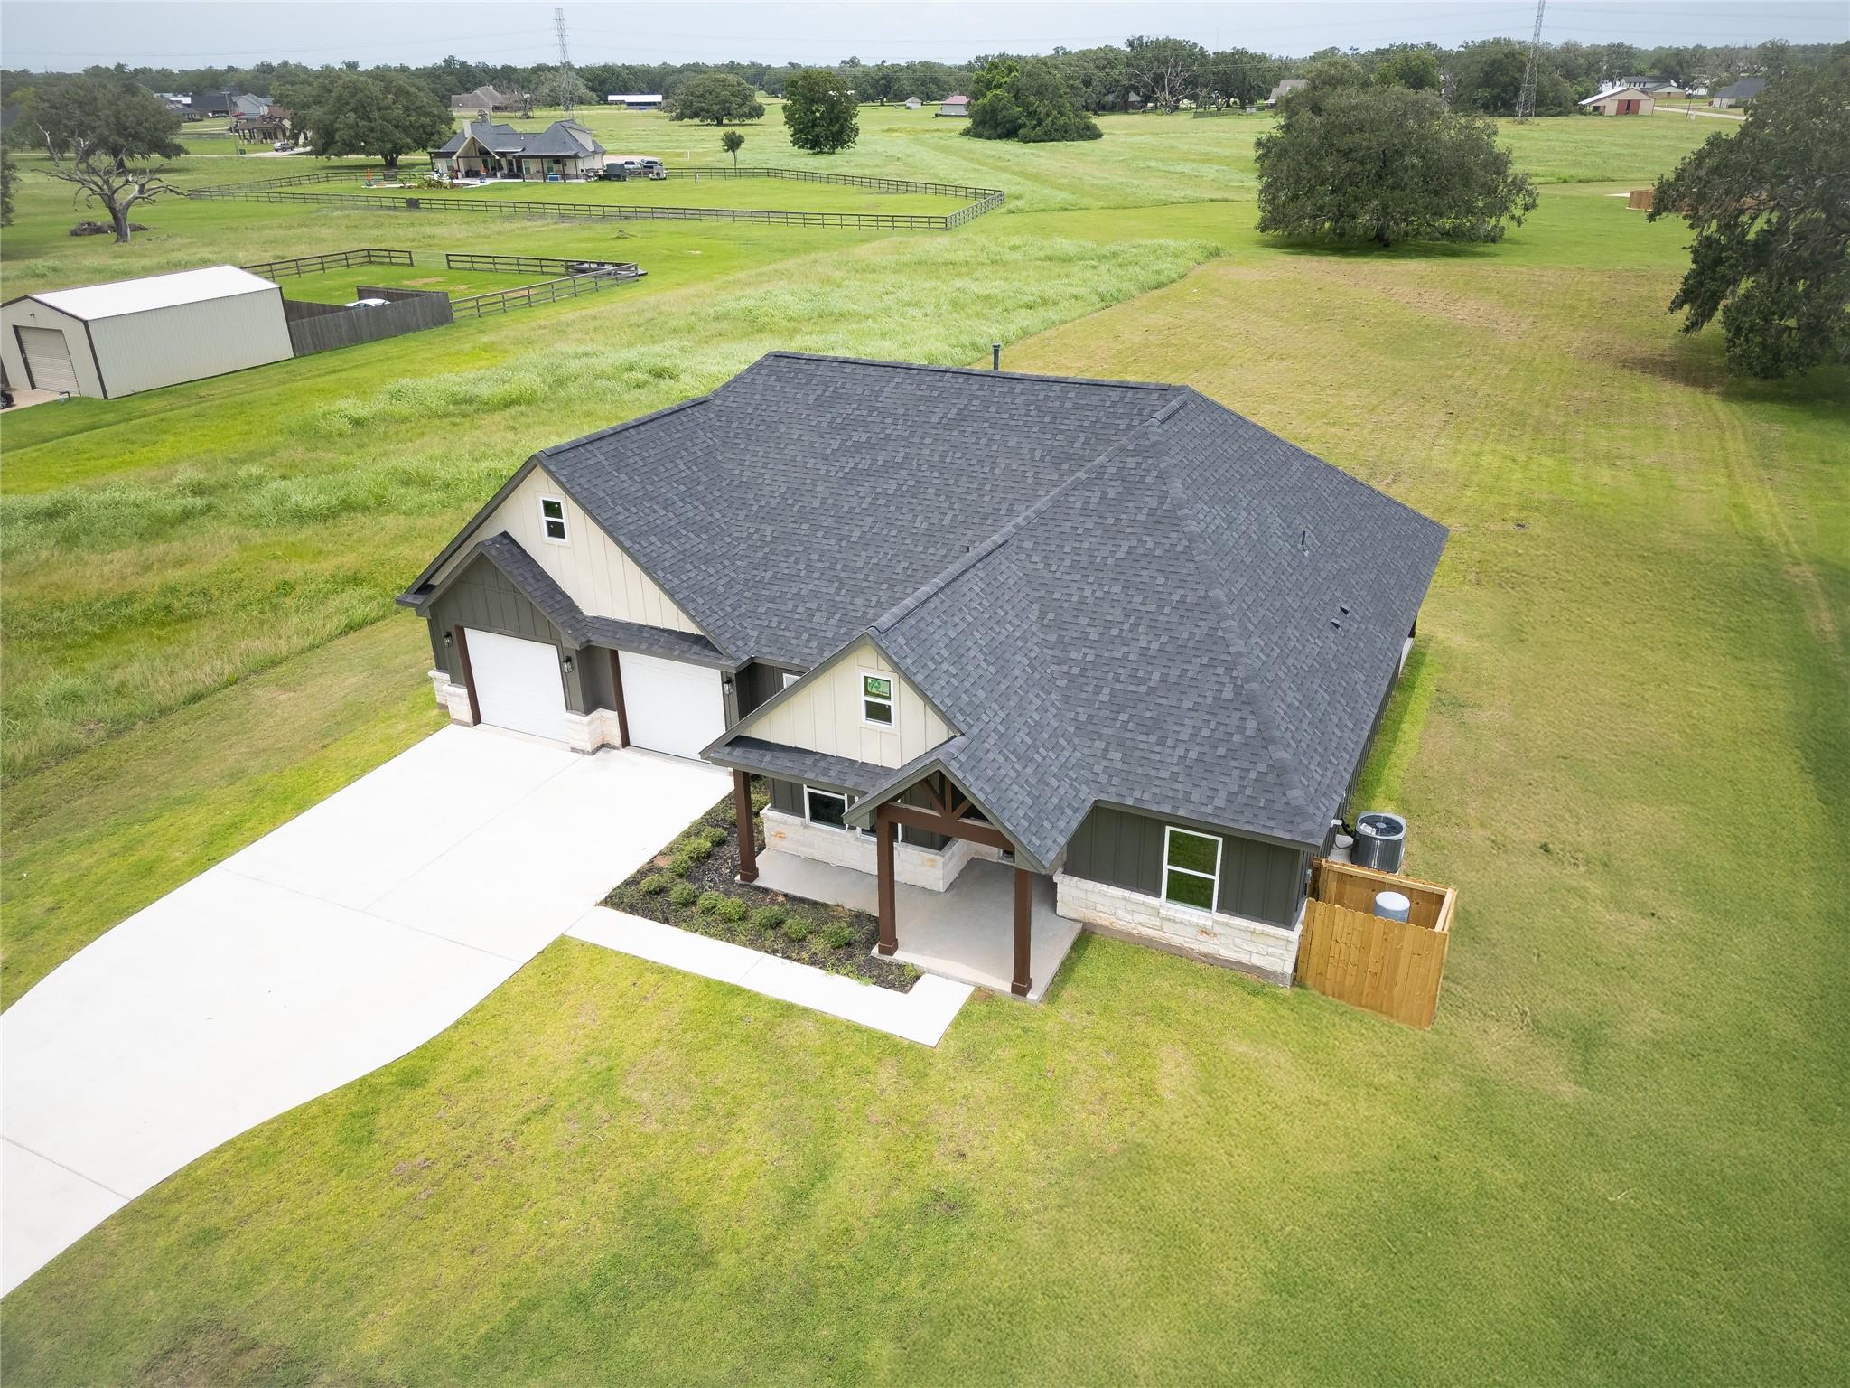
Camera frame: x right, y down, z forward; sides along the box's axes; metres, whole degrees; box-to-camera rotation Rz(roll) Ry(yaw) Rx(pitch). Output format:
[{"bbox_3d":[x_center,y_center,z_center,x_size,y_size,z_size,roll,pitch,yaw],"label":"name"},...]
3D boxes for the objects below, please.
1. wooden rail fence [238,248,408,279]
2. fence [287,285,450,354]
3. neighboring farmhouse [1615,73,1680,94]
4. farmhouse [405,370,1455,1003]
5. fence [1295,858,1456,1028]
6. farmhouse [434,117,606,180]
[{"bbox_3d":[-48.136,-34.409,103.715,4.950,1.270,13.200,11,28,24],"label":"wooden rail fence"},{"bbox_3d":[-36.747,-23.012,78.934,8.500,1.830,11.900,11,28,24],"label":"fence"},{"bbox_3d":[249.806,-209.478,442.963,19.500,7.200,10.000,5,27,13],"label":"neighboring farmhouse"},{"bbox_3d":[-0.516,-3.111,29.236,21.400,7.800,18.800,11,28,24],"label":"farmhouse"},{"bbox_3d":[7.336,4.010,20.989,2.250,1.830,1.300,11,28,24],"label":"fence"},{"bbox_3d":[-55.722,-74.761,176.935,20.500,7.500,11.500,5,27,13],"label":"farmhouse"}]

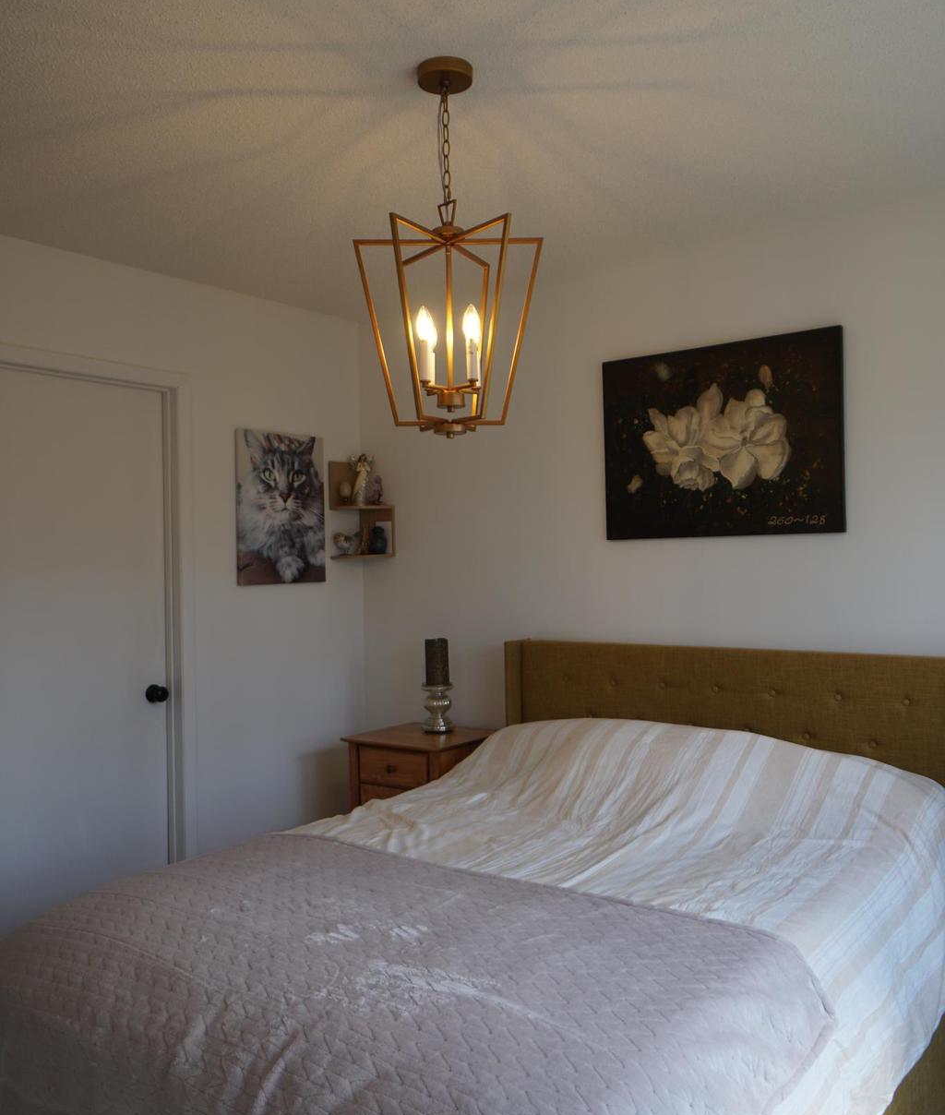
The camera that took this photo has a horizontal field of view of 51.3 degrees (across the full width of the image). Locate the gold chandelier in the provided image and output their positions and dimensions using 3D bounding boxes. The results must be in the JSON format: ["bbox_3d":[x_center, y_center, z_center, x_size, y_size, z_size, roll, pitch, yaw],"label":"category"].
[{"bbox_3d":[-0.052,-0.648,2.106,0.414,0.789,0.389,-1,0,0],"label":"gold chandelier"}]

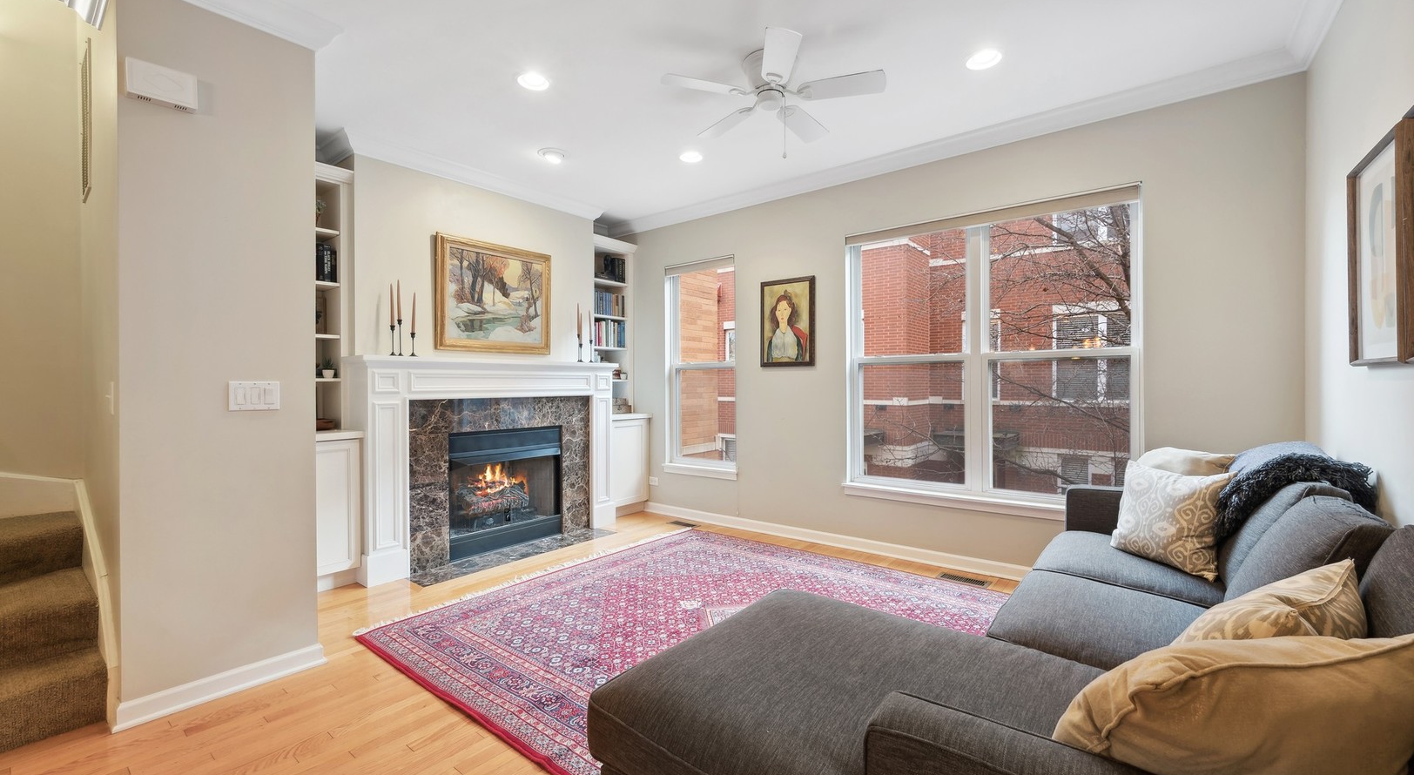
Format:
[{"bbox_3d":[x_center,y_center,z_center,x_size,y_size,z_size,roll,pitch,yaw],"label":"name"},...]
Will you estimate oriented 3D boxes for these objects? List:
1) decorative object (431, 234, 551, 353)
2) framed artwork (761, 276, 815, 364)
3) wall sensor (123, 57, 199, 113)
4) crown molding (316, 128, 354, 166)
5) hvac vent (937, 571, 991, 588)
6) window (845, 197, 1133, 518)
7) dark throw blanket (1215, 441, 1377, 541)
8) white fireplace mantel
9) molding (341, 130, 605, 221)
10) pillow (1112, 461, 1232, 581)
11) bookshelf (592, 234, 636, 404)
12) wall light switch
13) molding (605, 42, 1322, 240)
[{"bbox_3d":[-1.596,-0.678,4.211,0.050,0.825,0.945,0,0,39],"label":"decorative object"},{"bbox_3d":[0.628,-0.499,4.270,0.477,0.681,0.032,0,0,38],"label":"framed artwork"},{"bbox_3d":[-1.977,-1.091,1.994,0.055,0.121,0.176,0,0,38],"label":"wall sensor"},{"bbox_3d":[-2.340,-1.497,3.471,0.530,0.100,0.095,0,0,39],"label":"crown molding"},{"bbox_3d":[1.552,1.159,3.317,0.289,0.009,0.129,0,0,38],"label":"hvac vent"},{"bbox_3d":[1.749,-0.192,3.584,1.720,1.865,0.140,0,0,38],"label":"window"},{"bbox_3d":[2.137,0.382,2.044,0.380,0.340,0.580,0,0,39],"label":"dark throw blanket"},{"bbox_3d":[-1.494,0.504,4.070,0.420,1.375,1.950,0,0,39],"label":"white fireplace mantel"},{"bbox_3d":[-1.563,-1.511,4.109,0.079,0.101,2.043,0,0,38],"label":"molding"},{"bbox_3d":[1.939,0.534,2.318,0.160,0.420,0.430,13,-2,-9],"label":"pillow"},{"bbox_3d":[-0.996,-0.547,5.223,0.416,1.618,0.548,0,0,38],"label":"bookshelf"},{"bbox_3d":[-1.824,0.034,2.220,0.010,0.115,0.161,0,0,38],"label":"wall light switch"},{"bbox_3d":[0.906,-1.582,4.133,4.960,0.112,0.094,0,0,38],"label":"molding"}]

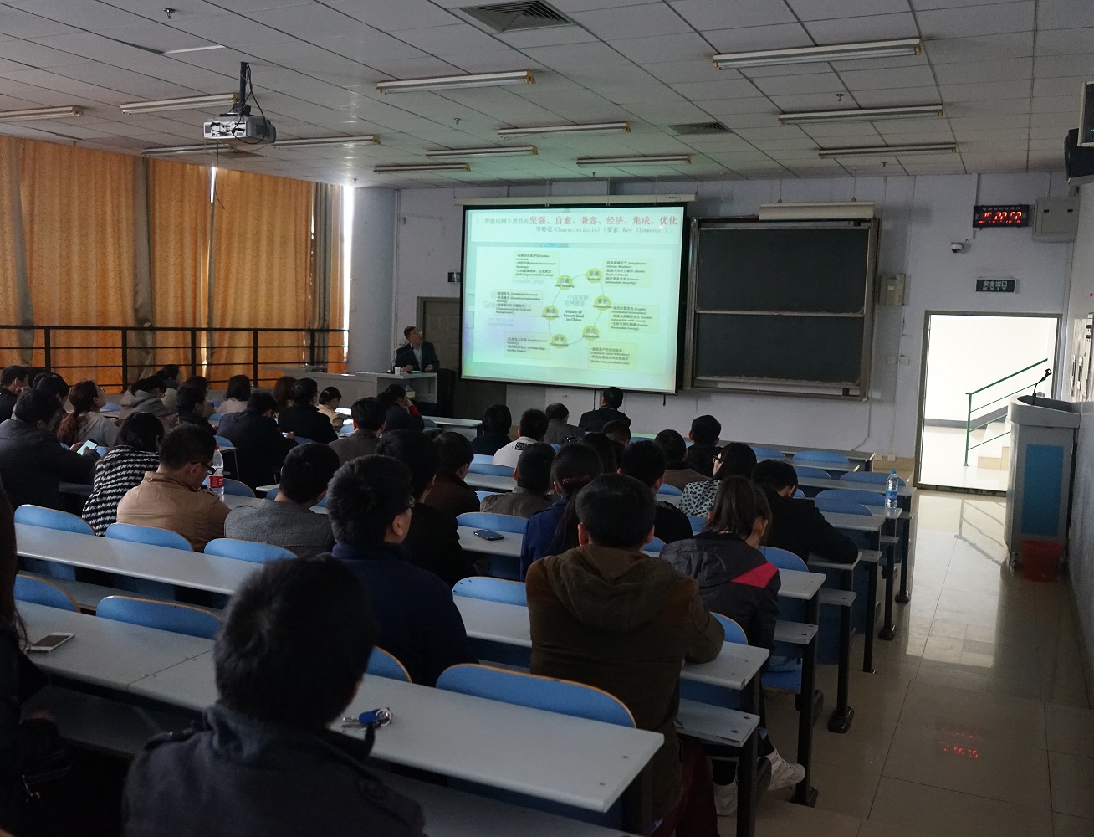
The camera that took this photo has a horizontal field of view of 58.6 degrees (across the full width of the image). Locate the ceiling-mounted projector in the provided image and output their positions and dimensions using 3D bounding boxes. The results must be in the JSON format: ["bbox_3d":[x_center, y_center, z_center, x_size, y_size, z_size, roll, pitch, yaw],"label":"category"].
[{"bbox_3d":[-2.154,-2.229,6.884,0.395,0.531,0.310,5,7,25],"label":"ceiling-mounted projector"}]

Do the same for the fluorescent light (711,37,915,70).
[{"bbox_3d":[1.655,-2.254,6.059,1.250,0.068,0.115,5,7,25],"label":"fluorescent light"}]

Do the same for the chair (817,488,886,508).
[{"bbox_3d":[2.038,0.836,6.515,0.460,0.780,0.420,5,7,25],"label":"chair"}]

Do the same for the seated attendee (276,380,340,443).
[{"bbox_3d":[-2.022,0.263,8.607,0.520,1.250,0.700,5,7,25],"label":"seated attendee"}]

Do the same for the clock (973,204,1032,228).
[{"bbox_3d":[4.886,-2.171,10.503,0.540,0.225,0.060,5,7,25],"label":"clock"}]

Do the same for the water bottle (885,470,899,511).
[{"bbox_3d":[2.131,0.439,6.013,0.066,0.232,0.066,5,7,25],"label":"water bottle"}]

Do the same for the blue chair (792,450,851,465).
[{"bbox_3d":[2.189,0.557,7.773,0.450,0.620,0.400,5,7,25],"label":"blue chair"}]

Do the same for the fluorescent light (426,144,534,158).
[{"bbox_3d":[-0.685,-2.769,10.156,1.250,0.068,0.115,5,7,25],"label":"fluorescent light"}]

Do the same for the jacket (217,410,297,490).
[{"bbox_3d":[-2.098,0.217,6.974,0.480,0.590,0.480,5,7,25],"label":"jacket"}]

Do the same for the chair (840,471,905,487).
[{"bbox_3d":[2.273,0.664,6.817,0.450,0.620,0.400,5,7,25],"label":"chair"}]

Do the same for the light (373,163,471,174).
[{"bbox_3d":[-1.488,-2.958,11.627,1.240,0.068,0.110,5,7,25],"label":"light"}]

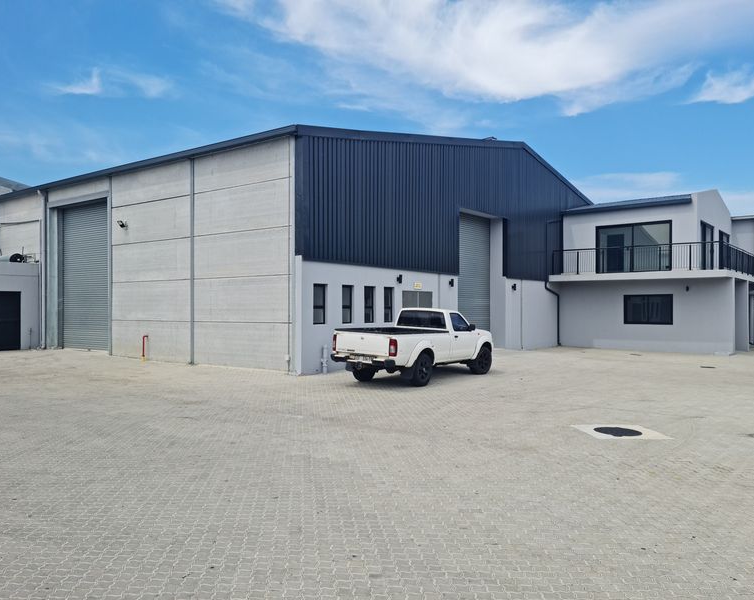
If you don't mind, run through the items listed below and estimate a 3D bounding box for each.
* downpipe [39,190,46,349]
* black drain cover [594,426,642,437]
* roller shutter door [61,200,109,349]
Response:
[{"bbox_3d":[-12.843,-1.207,24.046,0.140,6.100,0.170,-1,-1,36],"label":"downpipe"},{"bbox_3d":[3.293,1.800,8.502,0.640,0.040,0.640,0,-1,0],"label":"black drain cover"},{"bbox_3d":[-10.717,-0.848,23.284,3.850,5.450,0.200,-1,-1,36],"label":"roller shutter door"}]

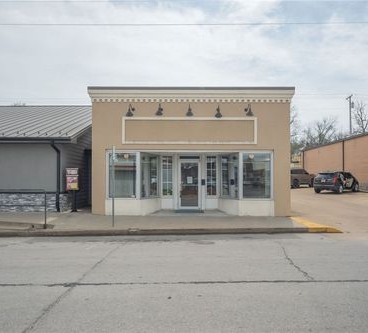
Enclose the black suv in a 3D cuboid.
[{"bbox_3d":[12.300,1.260,24.600,4.850,1.690,1.880,1,-1,-40],"label":"black suv"}]

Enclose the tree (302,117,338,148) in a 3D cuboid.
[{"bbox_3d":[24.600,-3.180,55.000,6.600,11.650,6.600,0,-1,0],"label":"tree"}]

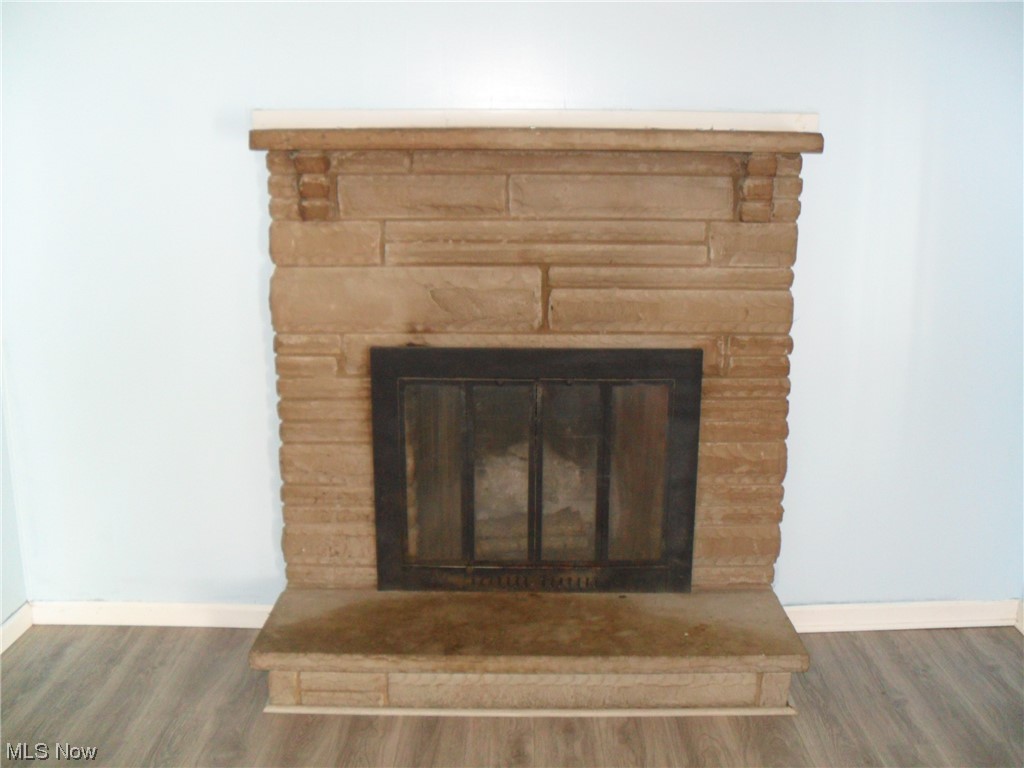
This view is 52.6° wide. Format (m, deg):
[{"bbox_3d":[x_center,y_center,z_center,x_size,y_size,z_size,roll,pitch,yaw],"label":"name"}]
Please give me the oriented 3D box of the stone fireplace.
[{"bbox_3d":[0.056,0.086,2.832,1.496,1.559,0.536,0,14,0],"label":"stone fireplace"}]

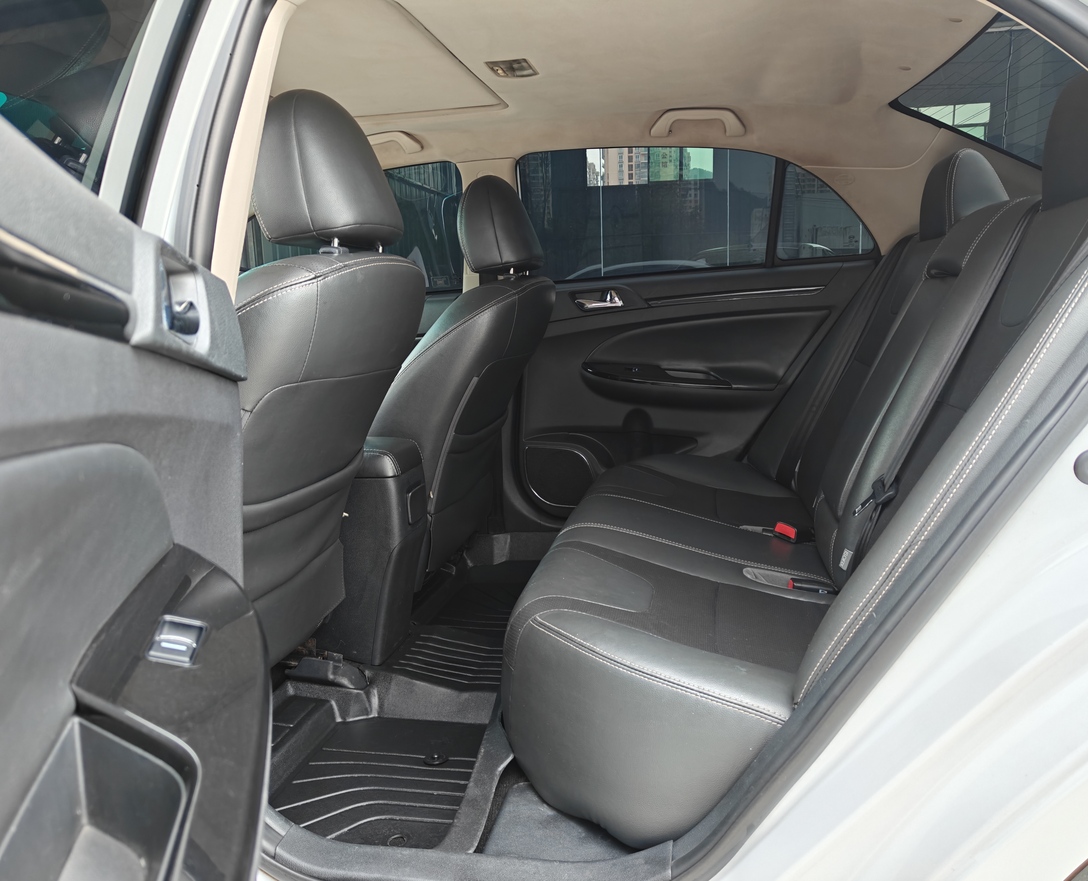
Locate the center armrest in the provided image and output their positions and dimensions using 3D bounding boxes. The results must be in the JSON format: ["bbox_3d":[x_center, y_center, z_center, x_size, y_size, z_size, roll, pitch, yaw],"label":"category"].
[{"bbox_3d":[-0.407,0.028,1.656,0.300,0.066,0.165,1,11,12],"label":"center armrest"}]

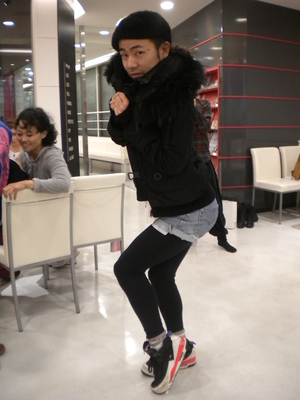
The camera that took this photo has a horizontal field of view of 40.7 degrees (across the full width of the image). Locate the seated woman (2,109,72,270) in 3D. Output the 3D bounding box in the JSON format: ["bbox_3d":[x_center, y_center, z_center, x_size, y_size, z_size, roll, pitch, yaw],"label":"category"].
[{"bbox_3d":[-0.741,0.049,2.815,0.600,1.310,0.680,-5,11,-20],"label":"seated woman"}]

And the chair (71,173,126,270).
[{"bbox_3d":[-0.485,0.229,3.064,0.425,0.875,0.550,-8,13,-33],"label":"chair"}]

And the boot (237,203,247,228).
[{"bbox_3d":[1.105,0.181,4.857,0.110,0.260,0.270,1,11,13],"label":"boot"}]

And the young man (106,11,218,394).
[{"bbox_3d":[0.048,0.065,1.814,0.520,1.640,0.470,-6,12,-25],"label":"young man"}]

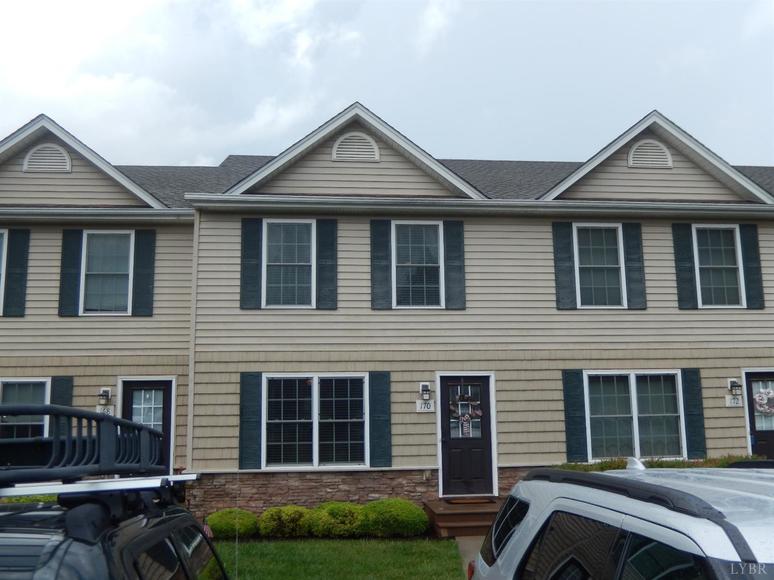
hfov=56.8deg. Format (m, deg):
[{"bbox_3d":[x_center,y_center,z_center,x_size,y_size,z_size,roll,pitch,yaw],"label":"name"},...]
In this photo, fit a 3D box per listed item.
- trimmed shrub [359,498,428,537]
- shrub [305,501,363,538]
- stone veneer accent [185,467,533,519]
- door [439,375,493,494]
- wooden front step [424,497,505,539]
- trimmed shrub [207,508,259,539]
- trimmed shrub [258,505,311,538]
[{"bbox_3d":[0.110,3.507,11.188,1.070,0.485,0.980,0,-9,-6],"label":"trimmed shrub"},{"bbox_3d":[-0.778,3.529,11.117,0.890,0.435,0.880,0,-9,-6],"label":"shrub"},{"bbox_3d":[-0.360,3.449,12.076,5.950,0.780,0.150,0,-9,-6],"label":"stone veneer accent"},{"bbox_3d":[1.394,2.535,12.518,0.890,2.040,0.060,0,-9,-6],"label":"door"},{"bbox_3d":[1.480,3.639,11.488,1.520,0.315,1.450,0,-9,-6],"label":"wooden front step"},{"bbox_3d":[-2.386,3.571,11.054,0.780,0.370,0.760,0,-9,-6],"label":"trimmed shrub"},{"bbox_3d":[-1.575,3.548,11.097,0.820,0.405,0.780,0,-9,-6],"label":"trimmed shrub"}]

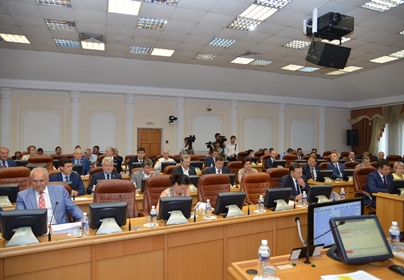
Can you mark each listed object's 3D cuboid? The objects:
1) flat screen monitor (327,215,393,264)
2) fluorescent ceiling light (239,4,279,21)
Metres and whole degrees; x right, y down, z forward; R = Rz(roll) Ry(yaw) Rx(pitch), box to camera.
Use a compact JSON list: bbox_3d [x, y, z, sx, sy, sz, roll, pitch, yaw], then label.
[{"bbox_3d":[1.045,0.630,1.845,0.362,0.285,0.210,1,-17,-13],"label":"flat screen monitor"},{"bbox_3d":[1.044,-2.334,5.119,0.600,0.070,0.600,1,0,-19],"label":"fluorescent ceiling light"}]

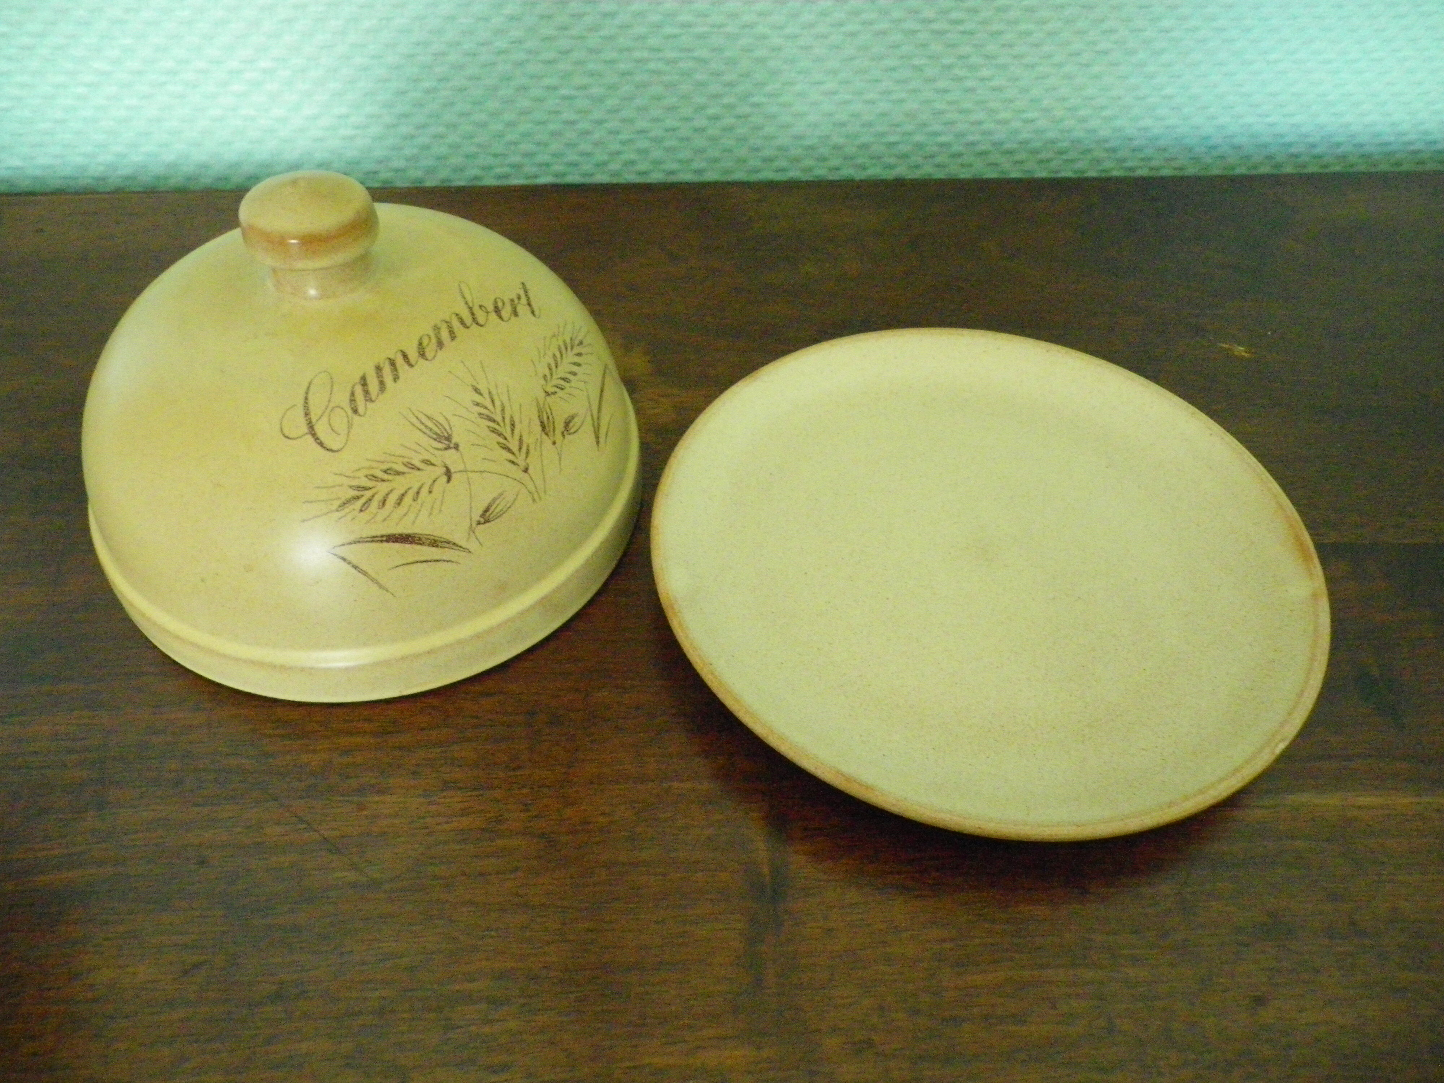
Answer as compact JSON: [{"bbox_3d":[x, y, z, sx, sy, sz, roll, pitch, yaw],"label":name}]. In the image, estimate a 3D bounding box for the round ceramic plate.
[{"bbox_3d":[0.077,0.005,0.350,0.195,0.024,0.195,1,48,-1],"label":"round ceramic plate"}]

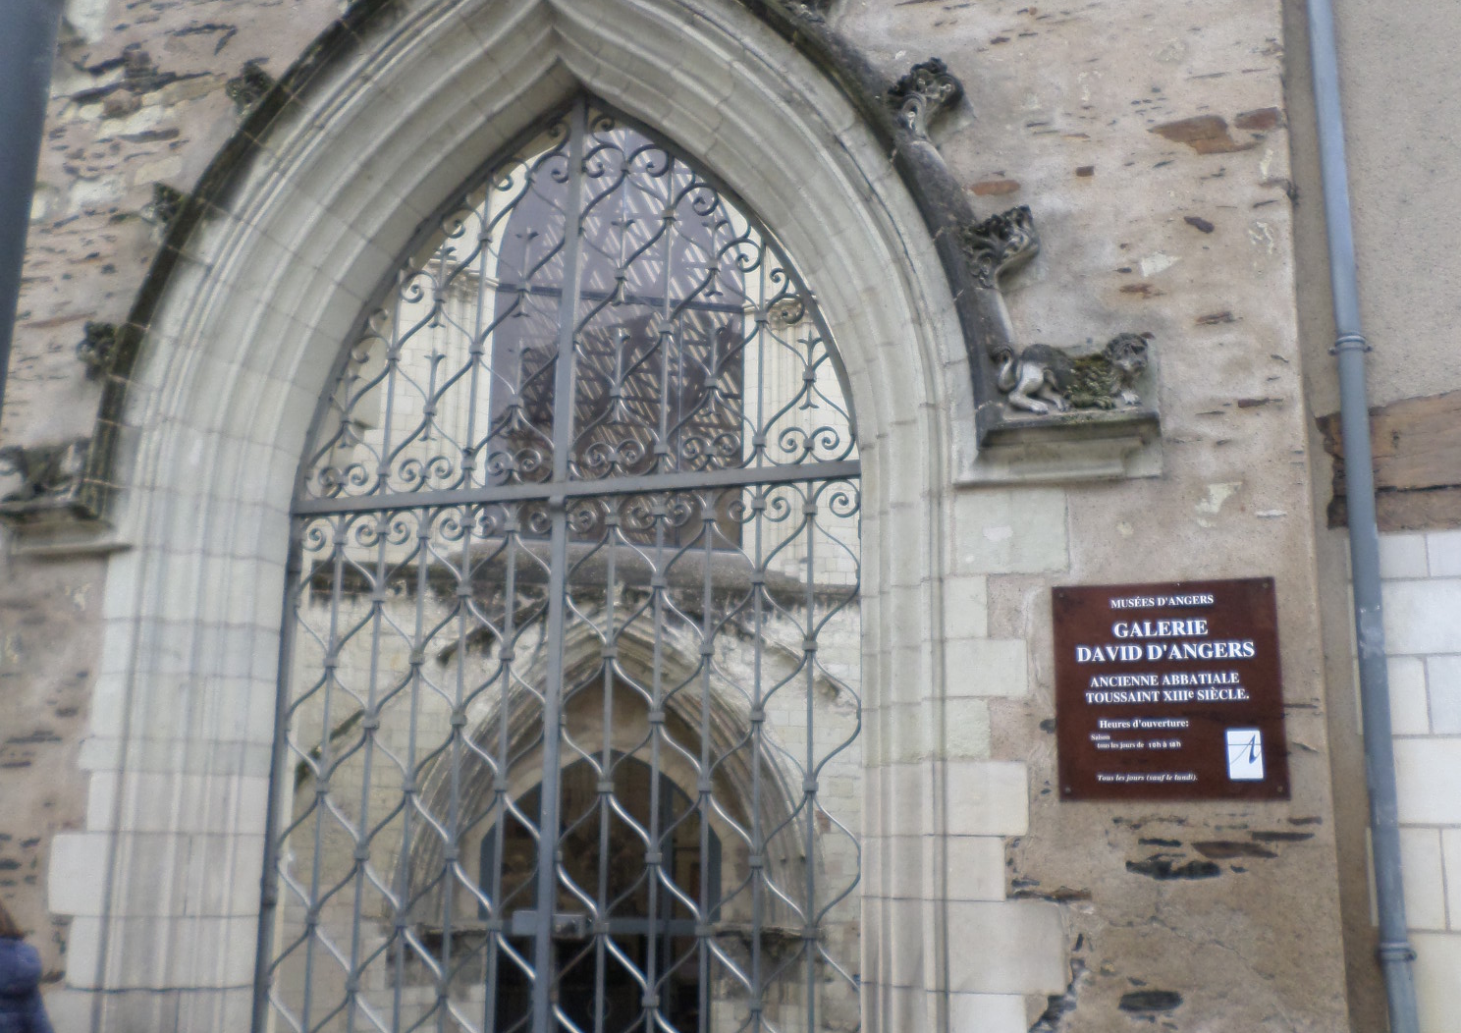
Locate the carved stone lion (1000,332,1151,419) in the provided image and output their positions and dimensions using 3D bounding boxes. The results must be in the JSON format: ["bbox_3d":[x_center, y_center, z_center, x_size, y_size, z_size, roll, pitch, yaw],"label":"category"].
[{"bbox_3d":[1.129,-0.462,4.624,0.485,0.230,0.200,-3,-12,16],"label":"carved stone lion"}]

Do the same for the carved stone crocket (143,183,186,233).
[{"bbox_3d":[-2.393,-1.314,5.978,0.169,0.197,0.160,-3,-12,18],"label":"carved stone crocket"}]

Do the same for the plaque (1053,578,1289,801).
[{"bbox_3d":[1.374,0.549,4.430,0.675,0.680,0.025,-3,-12,18],"label":"plaque"}]

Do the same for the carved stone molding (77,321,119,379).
[{"bbox_3d":[-2.656,-0.705,5.936,0.169,0.226,0.160,-3,-12,18],"label":"carved stone molding"}]

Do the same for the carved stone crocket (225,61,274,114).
[{"bbox_3d":[-2.025,-1.821,5.962,0.197,0.197,0.169,-3,-12,18],"label":"carved stone crocket"}]

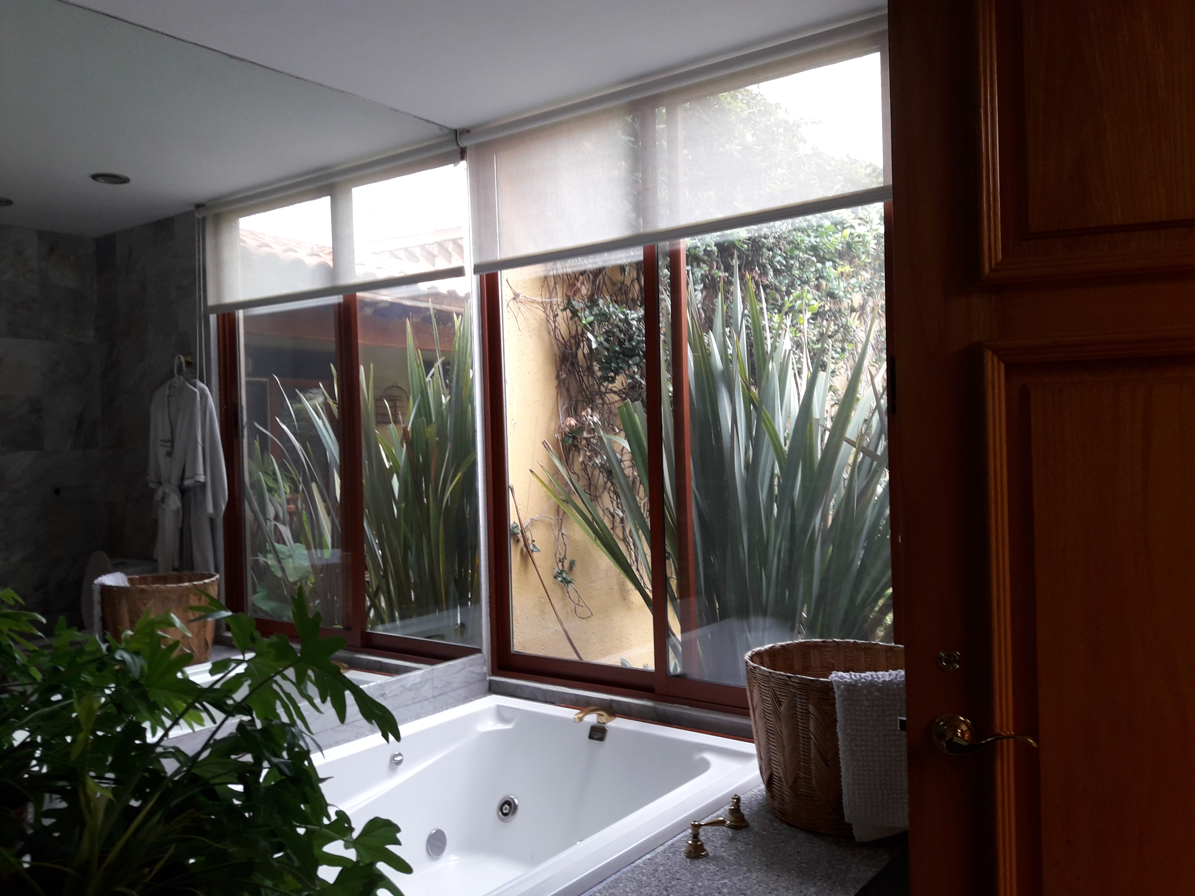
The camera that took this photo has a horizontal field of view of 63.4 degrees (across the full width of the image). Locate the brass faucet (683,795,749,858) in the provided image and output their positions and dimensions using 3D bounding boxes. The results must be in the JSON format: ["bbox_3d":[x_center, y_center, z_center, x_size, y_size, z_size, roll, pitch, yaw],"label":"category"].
[{"bbox_3d":[0.282,0.847,2.182,0.088,0.077,0.247,-1,0,36],"label":"brass faucet"}]

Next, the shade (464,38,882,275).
[{"bbox_3d":[0.184,-0.897,3.012,1.627,0.520,0.073,-1,0,36],"label":"shade"}]

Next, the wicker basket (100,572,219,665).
[{"bbox_3d":[-1.886,0.748,4.190,0.466,0.361,0.466,-1,0,36],"label":"wicker basket"}]

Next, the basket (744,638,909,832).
[{"bbox_3d":[0.604,0.695,2.375,0.466,0.361,0.466,-1,0,36],"label":"basket"}]

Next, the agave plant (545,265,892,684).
[{"bbox_3d":[0.614,0.168,3.640,1.492,1.695,1.186,-1,0,36],"label":"agave plant"}]

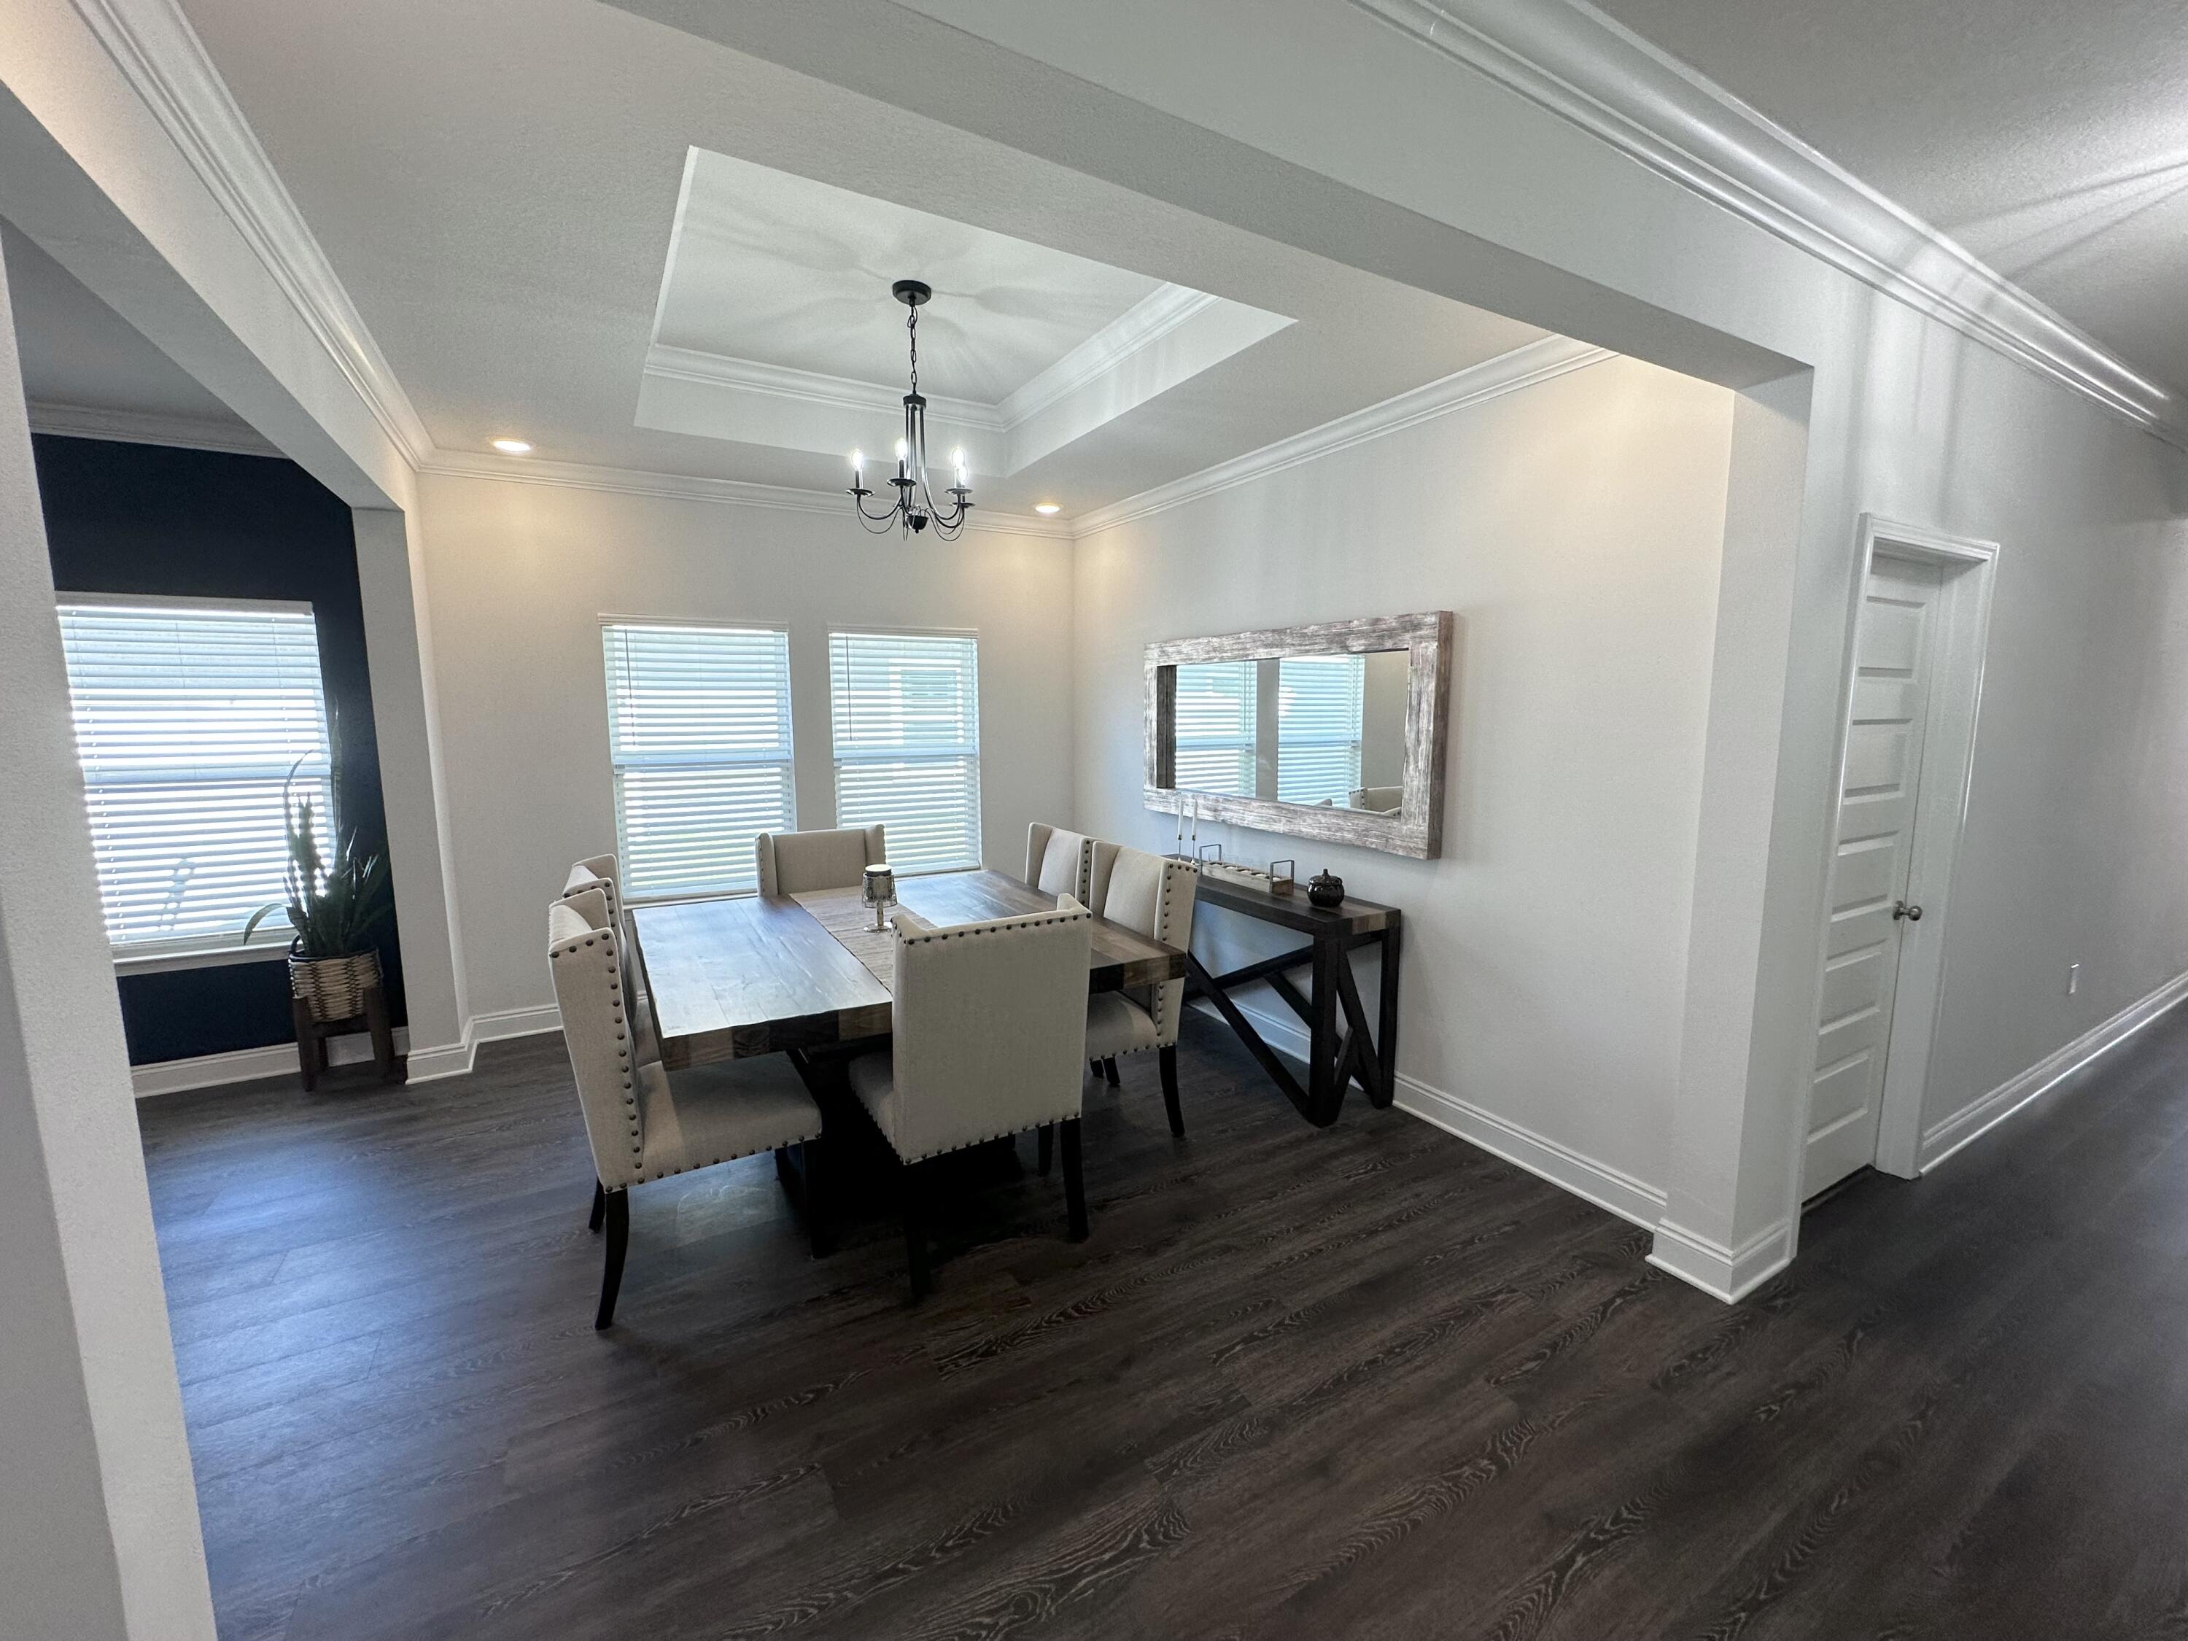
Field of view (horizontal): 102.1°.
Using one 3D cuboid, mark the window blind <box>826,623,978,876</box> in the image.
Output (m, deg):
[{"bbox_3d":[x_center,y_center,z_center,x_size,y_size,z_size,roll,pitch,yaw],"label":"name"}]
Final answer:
[{"bbox_3d":[-1.083,-0.391,5.236,0.878,1.445,0.060,-4,9,-29],"label":"window blind"}]

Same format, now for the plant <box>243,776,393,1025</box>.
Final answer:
[{"bbox_3d":[-3.272,0.315,3.765,0.490,1.085,0.440,-4,9,-29],"label":"plant"}]

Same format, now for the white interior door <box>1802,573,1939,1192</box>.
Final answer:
[{"bbox_3d":[2.387,0.218,2.788,0.814,2.028,0.035,-5,9,-30],"label":"white interior door"}]

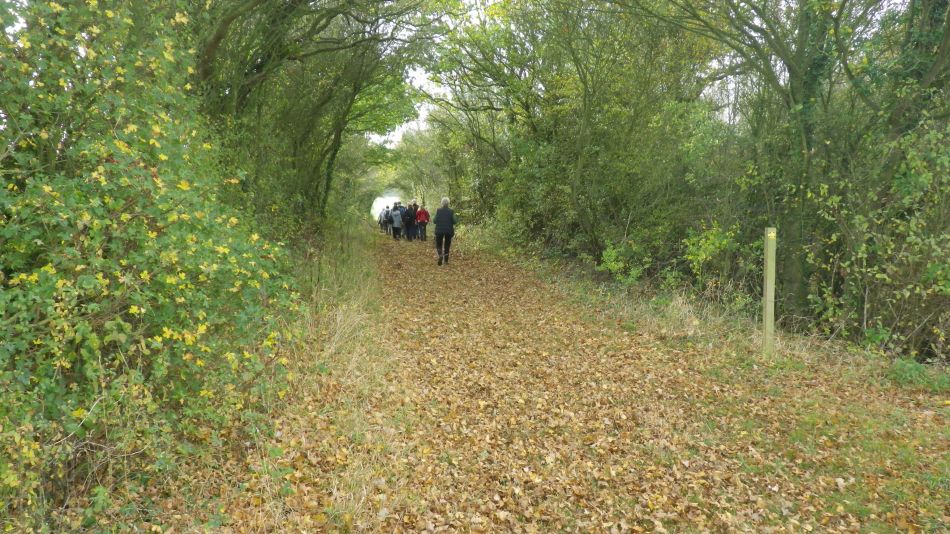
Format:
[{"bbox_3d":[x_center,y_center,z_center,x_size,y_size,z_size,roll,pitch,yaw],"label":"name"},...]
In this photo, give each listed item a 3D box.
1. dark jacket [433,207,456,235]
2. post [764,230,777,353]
[{"bbox_3d":[-0.746,-1.137,17.250,0.580,0.680,0.350,-1,5,-5],"label":"dark jacket"},{"bbox_3d":[2.855,0.239,6.830,0.078,1.250,0.078,-1,5,1],"label":"post"}]

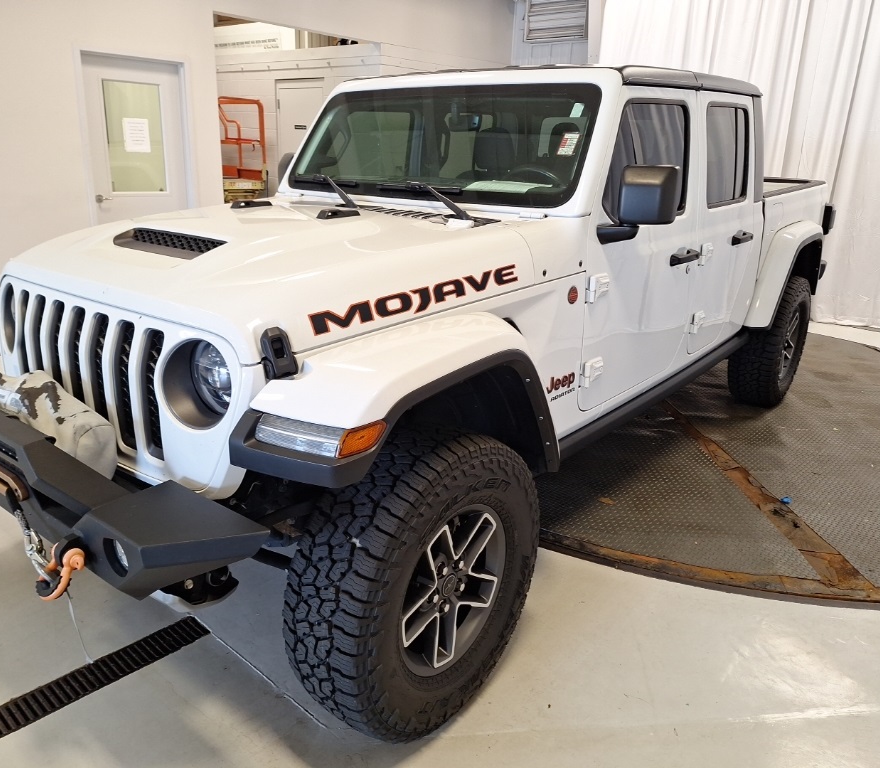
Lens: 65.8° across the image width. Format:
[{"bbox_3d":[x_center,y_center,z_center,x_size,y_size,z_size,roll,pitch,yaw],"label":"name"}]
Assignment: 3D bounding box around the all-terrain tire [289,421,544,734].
[{"bbox_3d":[-0.031,0.545,1.932,0.286,0.830,0.830,15,23,37],"label":"all-terrain tire"}]

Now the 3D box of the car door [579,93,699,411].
[{"bbox_3d":[0.811,-0.566,2.751,0.165,1.170,1.075,15,23,37],"label":"car door"}]

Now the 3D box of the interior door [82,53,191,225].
[{"bbox_3d":[-2.790,-1.955,6.500,0.930,2.130,0.080,-14,24,-40],"label":"interior door"}]

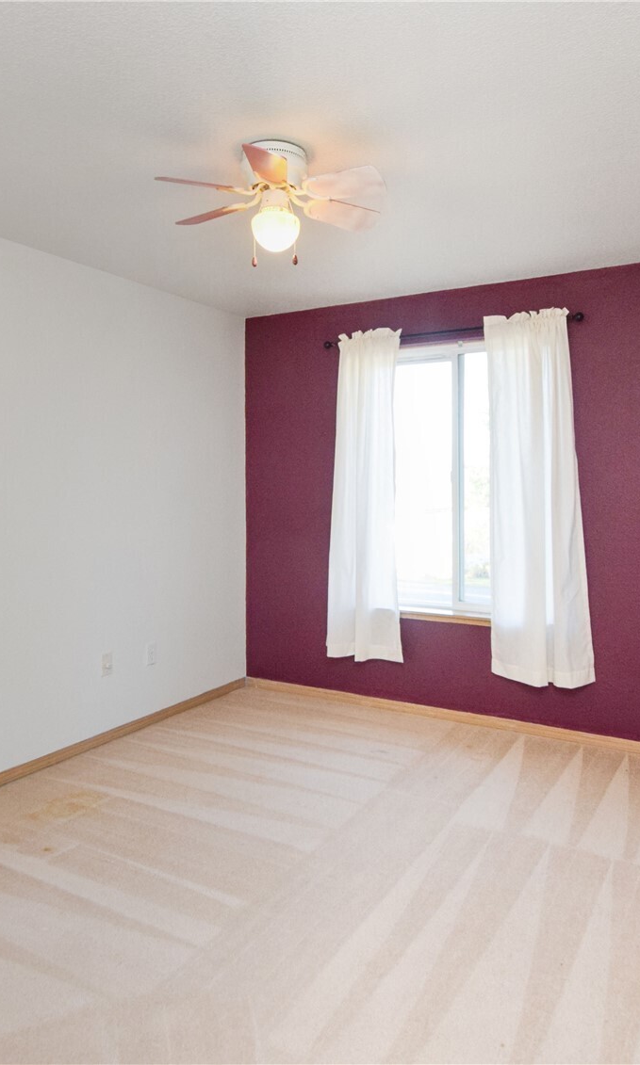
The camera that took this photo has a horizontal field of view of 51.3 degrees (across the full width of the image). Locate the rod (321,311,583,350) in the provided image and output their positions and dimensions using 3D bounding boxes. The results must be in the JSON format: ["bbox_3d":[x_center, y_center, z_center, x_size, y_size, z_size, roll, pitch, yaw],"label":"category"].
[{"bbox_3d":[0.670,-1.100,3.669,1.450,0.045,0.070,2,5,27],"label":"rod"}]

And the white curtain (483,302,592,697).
[{"bbox_3d":[1.120,-0.176,3.426,0.520,1.900,0.130,1,2,28],"label":"white curtain"}]

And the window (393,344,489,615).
[{"bbox_3d":[0.760,-0.302,3.739,1.200,1.510,0.110,1,2,28],"label":"window"}]

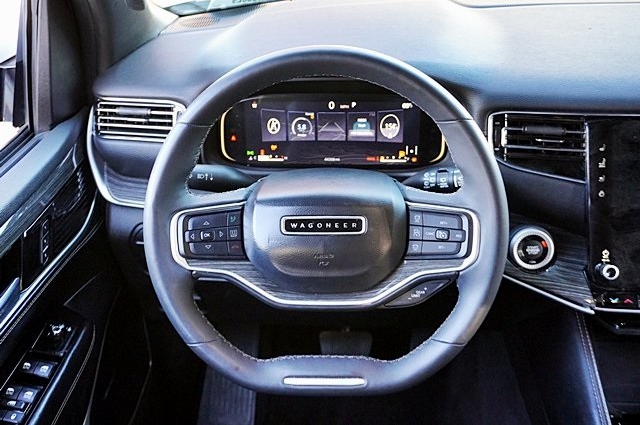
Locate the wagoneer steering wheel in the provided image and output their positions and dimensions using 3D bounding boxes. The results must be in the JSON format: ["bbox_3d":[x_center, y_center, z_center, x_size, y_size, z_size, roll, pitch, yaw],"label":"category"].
[{"bbox_3d":[0.007,0.009,0.765,0.388,0.375,0.100,1,0,2],"label":"wagoneer steering wheel"}]

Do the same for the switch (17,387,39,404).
[{"bbox_3d":[-0.352,0.220,0.835,0.019,0.011,0.022,1,27,2],"label":"switch"}]

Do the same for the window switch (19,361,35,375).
[{"bbox_3d":[-0.372,0.198,0.880,0.017,0.010,0.020,1,27,2],"label":"window switch"}]

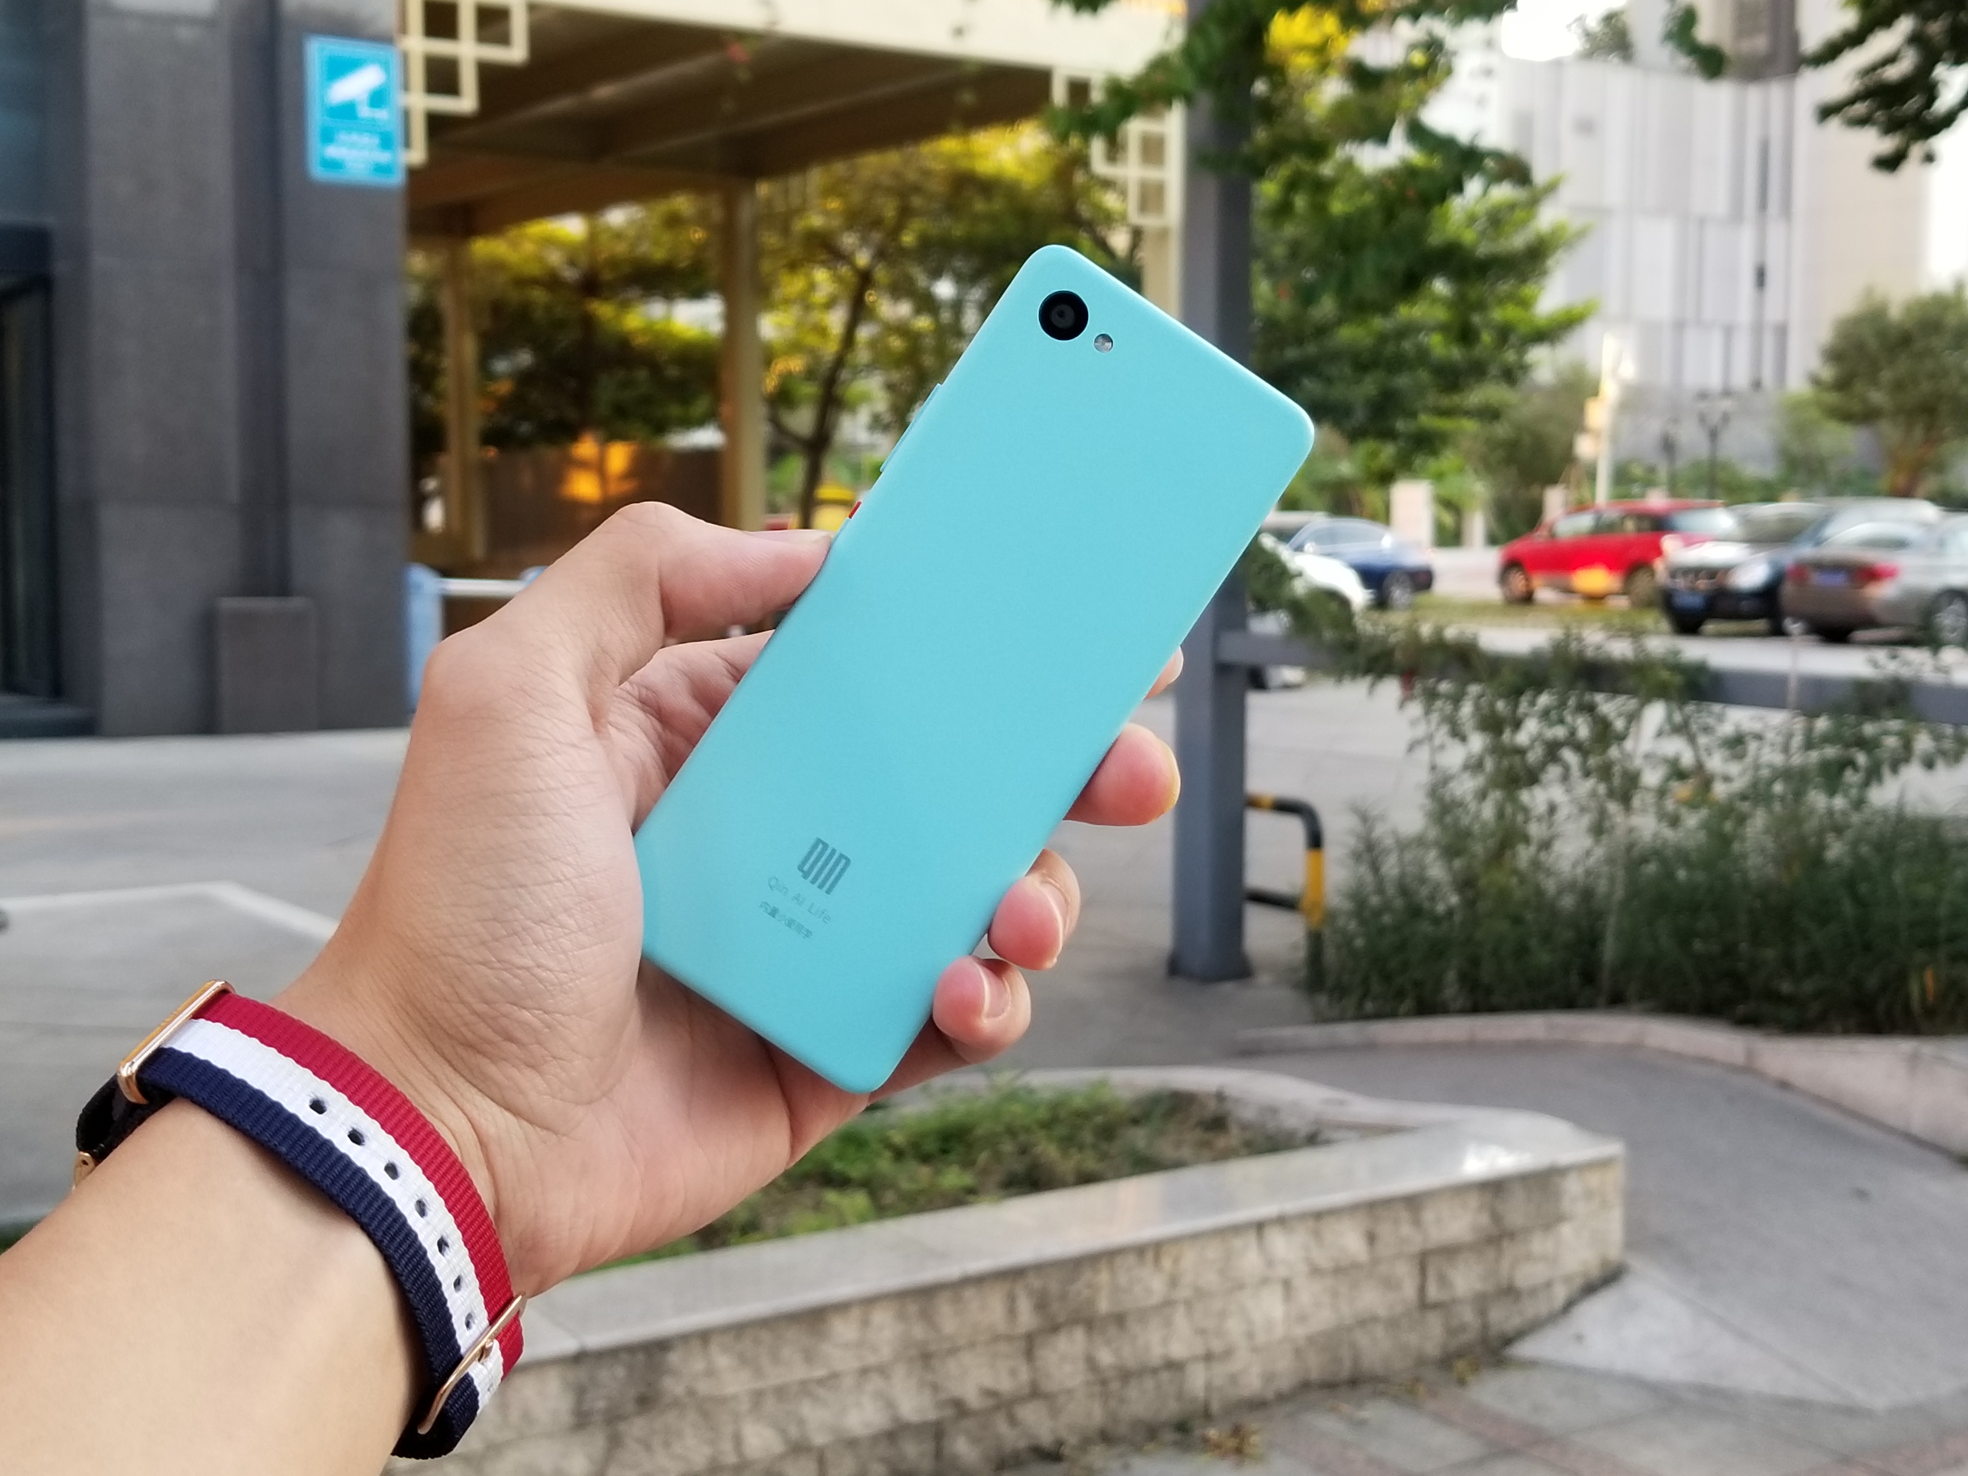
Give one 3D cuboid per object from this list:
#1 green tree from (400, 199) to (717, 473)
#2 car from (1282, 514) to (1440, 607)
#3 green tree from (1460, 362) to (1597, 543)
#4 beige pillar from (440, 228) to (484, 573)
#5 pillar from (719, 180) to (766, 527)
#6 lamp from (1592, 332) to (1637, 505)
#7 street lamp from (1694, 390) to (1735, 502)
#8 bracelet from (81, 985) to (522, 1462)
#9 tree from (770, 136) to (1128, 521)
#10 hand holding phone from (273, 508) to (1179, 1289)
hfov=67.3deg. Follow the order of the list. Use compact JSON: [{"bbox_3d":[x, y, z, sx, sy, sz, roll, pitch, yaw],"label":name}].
[{"bbox_3d":[-5.425,-4.338,19.000,4.700,5.700,4.500,0,5,0],"label":"green tree"},{"bbox_3d":[5.200,-2.832,24.200,4.500,1.460,1.800,-2,5,-20],"label":"car"},{"bbox_3d":[13.643,-7.101,37.000,3.600,4.700,3.500,0,5,0],"label":"green tree"},{"bbox_3d":[-4.795,-2.992,13.600,0.270,3.300,0.270,3,6,34],"label":"beige pillar"},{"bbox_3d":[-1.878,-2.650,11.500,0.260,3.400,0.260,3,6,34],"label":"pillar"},{"bbox_3d":[13.236,-5.852,31.000,0.850,5.200,0.450,0,5,0],"label":"lamp"},{"bbox_3d":[18.775,-6.897,38.000,1.050,4.150,0.500,0,5,0],"label":"street lamp"},{"bbox_3d":[-0.100,0.070,0.222,0.026,0.070,0.055,-42,0,-37],"label":"bracelet"},{"bbox_3d":[-0.469,-4.253,17.000,4.700,6.300,4.500,0,5,0],"label":"tree"},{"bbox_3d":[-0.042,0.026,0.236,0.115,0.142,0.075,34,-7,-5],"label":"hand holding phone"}]

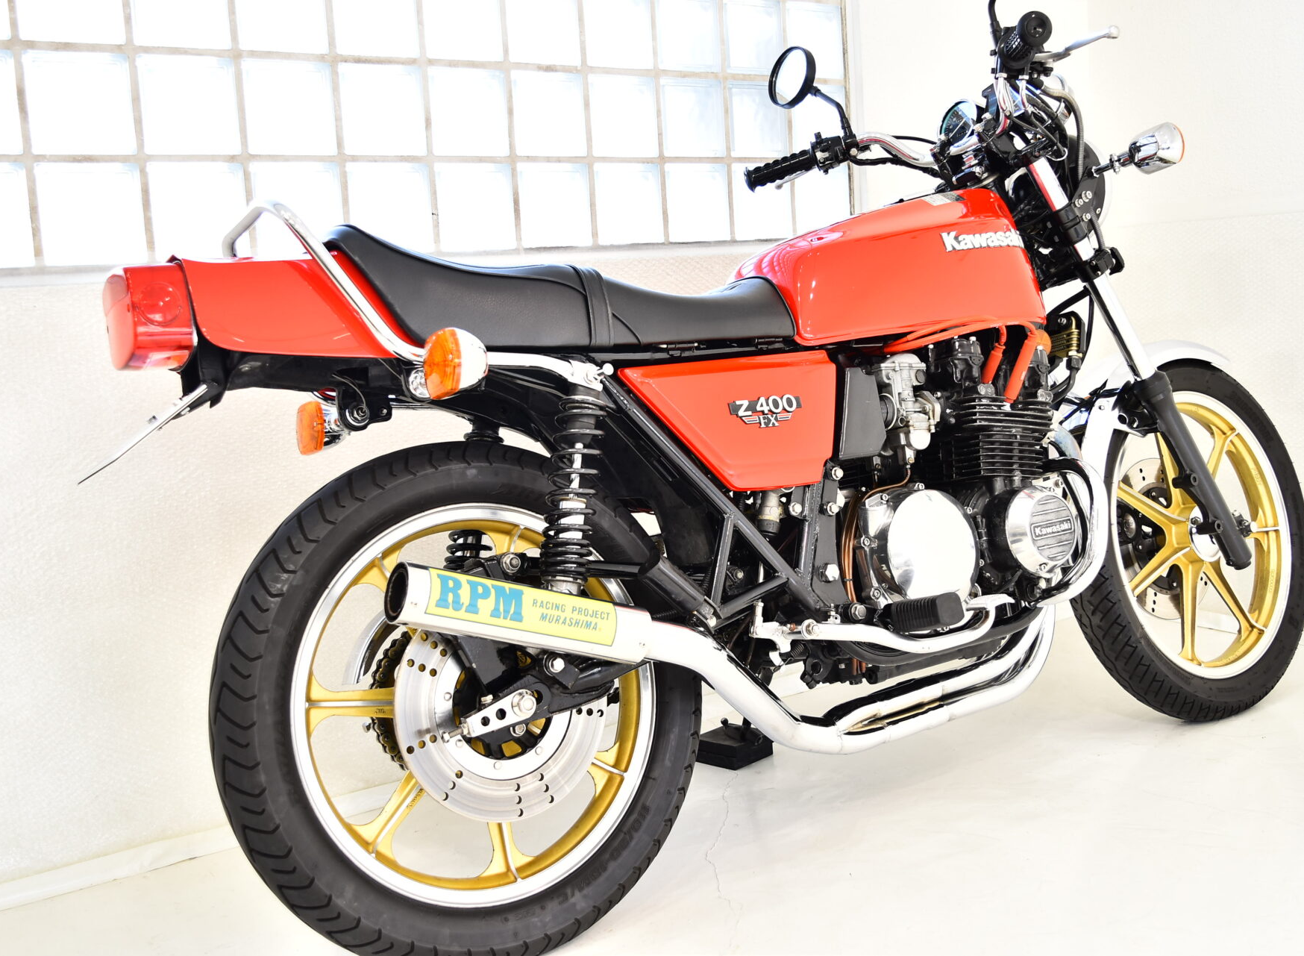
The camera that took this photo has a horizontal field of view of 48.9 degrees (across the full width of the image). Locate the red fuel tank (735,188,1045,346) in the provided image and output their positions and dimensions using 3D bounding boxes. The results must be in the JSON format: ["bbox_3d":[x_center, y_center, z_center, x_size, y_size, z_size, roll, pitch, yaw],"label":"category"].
[{"bbox_3d":[0.319,-0.311,2.180,0.535,0.240,0.275,-9,-2,-32],"label":"red fuel tank"}]

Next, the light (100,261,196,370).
[{"bbox_3d":[-0.567,-0.170,1.611,0.075,0.107,0.165,-9,-2,-32],"label":"light"}]

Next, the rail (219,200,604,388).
[{"bbox_3d":[-0.313,-0.200,1.773,0.385,0.260,0.305,-9,-2,-32],"label":"rail"}]

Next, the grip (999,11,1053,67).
[{"bbox_3d":[0.535,-0.631,2.068,0.048,0.048,0.135,-10,4,0],"label":"grip"}]

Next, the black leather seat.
[{"bbox_3d":[-0.141,-0.229,1.884,0.635,0.185,0.265,-9,-2,-32],"label":"black leather seat"}]

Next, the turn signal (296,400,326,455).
[{"bbox_3d":[-0.443,-0.068,1.904,0.068,0.078,0.080,-8,-3,-34],"label":"turn signal"}]

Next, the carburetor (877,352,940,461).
[{"bbox_3d":[0.368,-0.101,2.050,0.100,0.155,0.080,-8,-3,-34],"label":"carburetor"}]

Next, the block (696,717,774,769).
[{"bbox_3d":[0.136,0.455,2.440,0.093,0.041,0.097,5,11,41],"label":"block"}]

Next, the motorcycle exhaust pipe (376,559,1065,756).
[{"bbox_3d":[0.139,0.203,1.894,1.115,0.355,0.305,-8,-3,-34],"label":"motorcycle exhaust pipe"}]

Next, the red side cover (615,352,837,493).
[{"bbox_3d":[0.114,-0.068,1.879,0.345,0.178,0.055,-9,-2,-32],"label":"red side cover"}]

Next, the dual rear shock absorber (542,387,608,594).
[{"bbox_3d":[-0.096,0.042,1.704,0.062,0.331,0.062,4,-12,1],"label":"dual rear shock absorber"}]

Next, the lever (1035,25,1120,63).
[{"bbox_3d":[0.616,-0.625,2.080,0.045,0.026,0.185,-9,6,-16],"label":"lever"}]

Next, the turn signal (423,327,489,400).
[{"bbox_3d":[-0.214,-0.125,1.568,0.070,0.080,0.080,-8,-3,-34],"label":"turn signal"}]

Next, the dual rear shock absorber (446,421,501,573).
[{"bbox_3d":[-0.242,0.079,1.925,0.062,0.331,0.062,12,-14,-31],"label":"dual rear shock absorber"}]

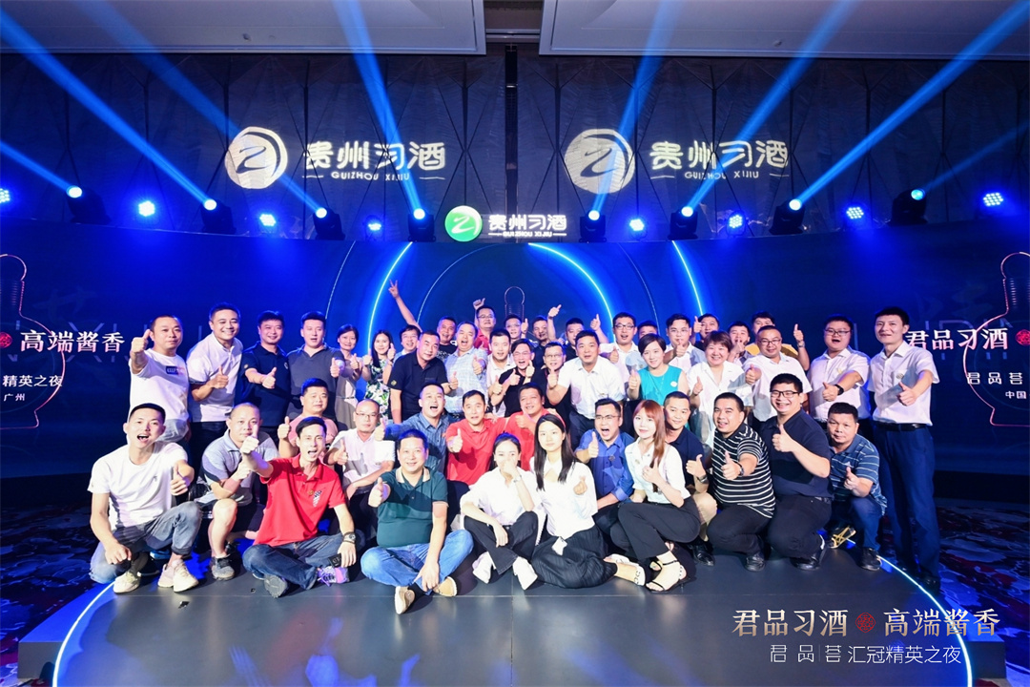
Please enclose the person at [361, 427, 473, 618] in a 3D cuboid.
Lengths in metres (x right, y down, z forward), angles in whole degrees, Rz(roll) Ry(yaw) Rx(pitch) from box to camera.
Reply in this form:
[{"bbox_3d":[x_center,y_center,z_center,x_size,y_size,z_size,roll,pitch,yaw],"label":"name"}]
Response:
[{"bbox_3d":[-0.526,0.888,2.617,0.600,0.870,0.600,1,-4,-9],"label":"person"}]

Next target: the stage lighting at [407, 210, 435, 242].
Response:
[{"bbox_3d":[-1.258,-1.565,6.514,0.330,0.434,0.330,0,-1,2],"label":"stage lighting"}]

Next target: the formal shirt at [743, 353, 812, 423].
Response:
[{"bbox_3d":[2.042,0.336,3.767,0.520,0.600,0.340,-1,-4,22],"label":"formal shirt"}]

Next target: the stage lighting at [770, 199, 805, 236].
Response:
[{"bbox_3d":[3.392,-1.574,6.060,0.330,0.452,0.330,0,-1,-5],"label":"stage lighting"}]

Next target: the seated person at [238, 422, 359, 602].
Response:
[{"bbox_3d":[-1.292,0.972,2.949,0.680,1.048,0.750,0,-1,-18],"label":"seated person"}]

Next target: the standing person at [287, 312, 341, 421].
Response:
[{"bbox_3d":[-1.438,0.637,3.485,0.470,1.732,0.360,0,-1,-18],"label":"standing person"}]

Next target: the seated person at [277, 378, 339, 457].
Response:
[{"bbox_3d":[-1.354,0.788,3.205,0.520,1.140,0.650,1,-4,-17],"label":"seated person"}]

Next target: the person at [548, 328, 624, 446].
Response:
[{"bbox_3d":[0.562,0.716,3.846,0.580,1.570,0.560,-1,-3,10],"label":"person"}]

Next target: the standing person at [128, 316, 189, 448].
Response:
[{"bbox_3d":[-2.359,0.669,3.212,0.500,1.690,0.480,3,-5,-40],"label":"standing person"}]

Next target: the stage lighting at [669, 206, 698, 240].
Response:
[{"bbox_3d":[2.115,-1.466,6.111,0.340,0.430,0.330,0,-4,-3],"label":"stage lighting"}]

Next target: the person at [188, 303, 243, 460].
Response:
[{"bbox_3d":[-2.115,0.614,3.451,0.480,1.730,0.420,3,-4,-42],"label":"person"}]

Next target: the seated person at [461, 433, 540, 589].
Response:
[{"bbox_3d":[-0.096,1.033,3.167,0.500,0.860,0.600,0,-3,-5],"label":"seated person"}]

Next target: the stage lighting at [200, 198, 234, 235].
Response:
[{"bbox_3d":[-3.732,-1.588,6.111,0.330,0.455,0.330,0,-1,5],"label":"stage lighting"}]

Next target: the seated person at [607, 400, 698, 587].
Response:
[{"bbox_3d":[0.903,0.916,3.124,0.500,1.090,0.640,-2,-4,38],"label":"seated person"}]

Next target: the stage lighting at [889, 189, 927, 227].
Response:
[{"bbox_3d":[4.801,-1.641,5.951,0.330,0.400,0.310,0,-3,-8],"label":"stage lighting"}]

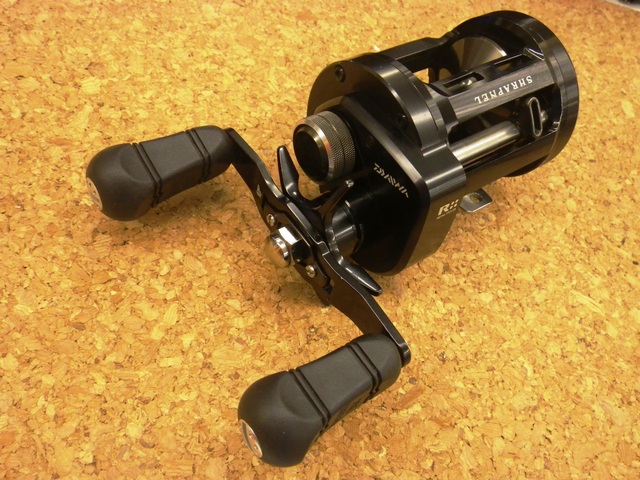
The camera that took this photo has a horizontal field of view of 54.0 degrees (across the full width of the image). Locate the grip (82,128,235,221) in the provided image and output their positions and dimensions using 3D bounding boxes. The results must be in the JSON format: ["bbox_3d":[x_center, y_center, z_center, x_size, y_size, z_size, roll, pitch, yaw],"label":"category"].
[{"bbox_3d":[-0.048,-0.022,0.196,0.045,0.023,0.023,-26,80,-28],"label":"grip"}]

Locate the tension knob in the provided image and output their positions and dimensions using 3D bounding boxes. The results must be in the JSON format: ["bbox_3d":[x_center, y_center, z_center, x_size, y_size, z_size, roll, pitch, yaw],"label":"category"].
[{"bbox_3d":[0.001,-0.028,0.198,0.009,0.022,0.022,-25,53,-28],"label":"tension knob"}]

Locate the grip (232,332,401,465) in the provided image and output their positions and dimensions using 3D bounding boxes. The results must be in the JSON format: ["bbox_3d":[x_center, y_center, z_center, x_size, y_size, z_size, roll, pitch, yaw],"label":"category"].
[{"bbox_3d":[0.001,0.040,0.163,0.045,0.023,0.023,-26,64,-28],"label":"grip"}]

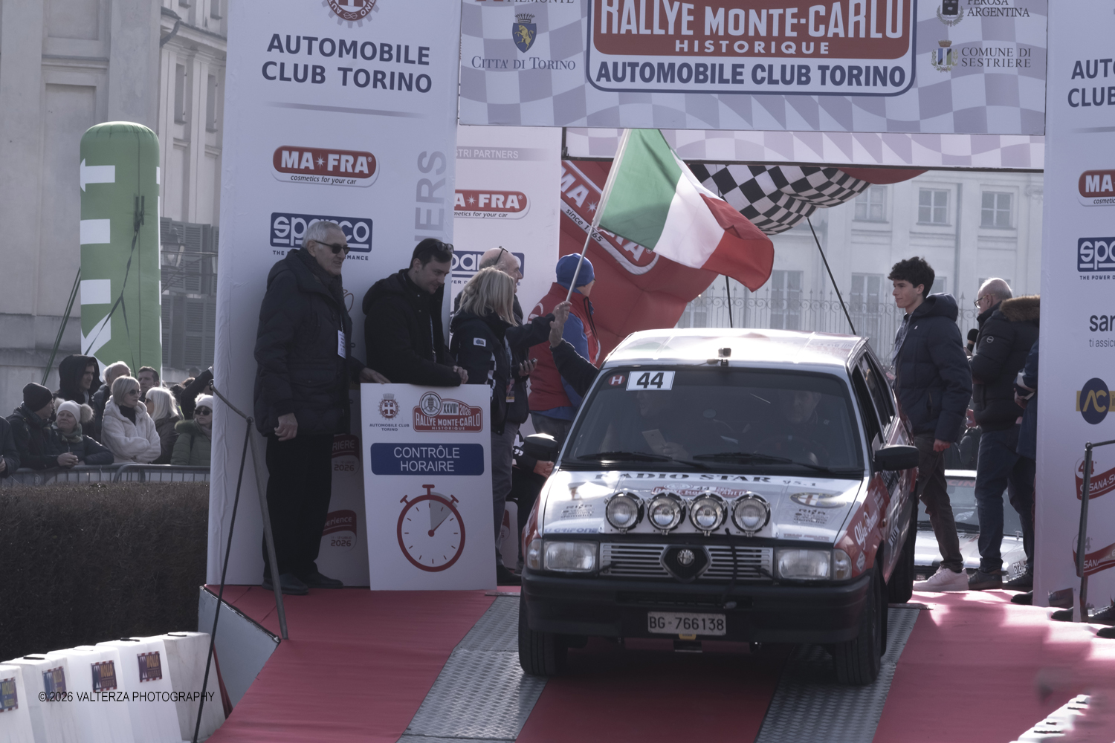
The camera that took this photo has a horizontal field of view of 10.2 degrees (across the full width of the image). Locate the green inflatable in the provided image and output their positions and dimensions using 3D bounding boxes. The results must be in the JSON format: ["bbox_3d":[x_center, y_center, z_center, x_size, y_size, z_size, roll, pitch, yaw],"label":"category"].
[{"bbox_3d":[-3.519,-0.176,50.500,0.660,3.700,0.660,2,-1,0],"label":"green inflatable"}]

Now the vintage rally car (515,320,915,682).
[{"bbox_3d":[0.812,0.552,28.900,1.680,1.370,4.020,2,7,8],"label":"vintage rally car"}]

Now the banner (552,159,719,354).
[{"bbox_3d":[0.487,-0.743,39.500,1.150,1.350,0.500,2,-1,8],"label":"banner"}]

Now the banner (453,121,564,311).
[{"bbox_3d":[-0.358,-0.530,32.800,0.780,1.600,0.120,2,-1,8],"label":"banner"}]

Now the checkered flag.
[{"bbox_3d":[1.405,-1.106,39.500,1.200,0.550,0.500,2,-1,8],"label":"checkered flag"}]

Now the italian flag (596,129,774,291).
[{"bbox_3d":[0.640,-0.840,31.400,0.930,0.870,0.300,2,-1,5],"label":"italian flag"}]

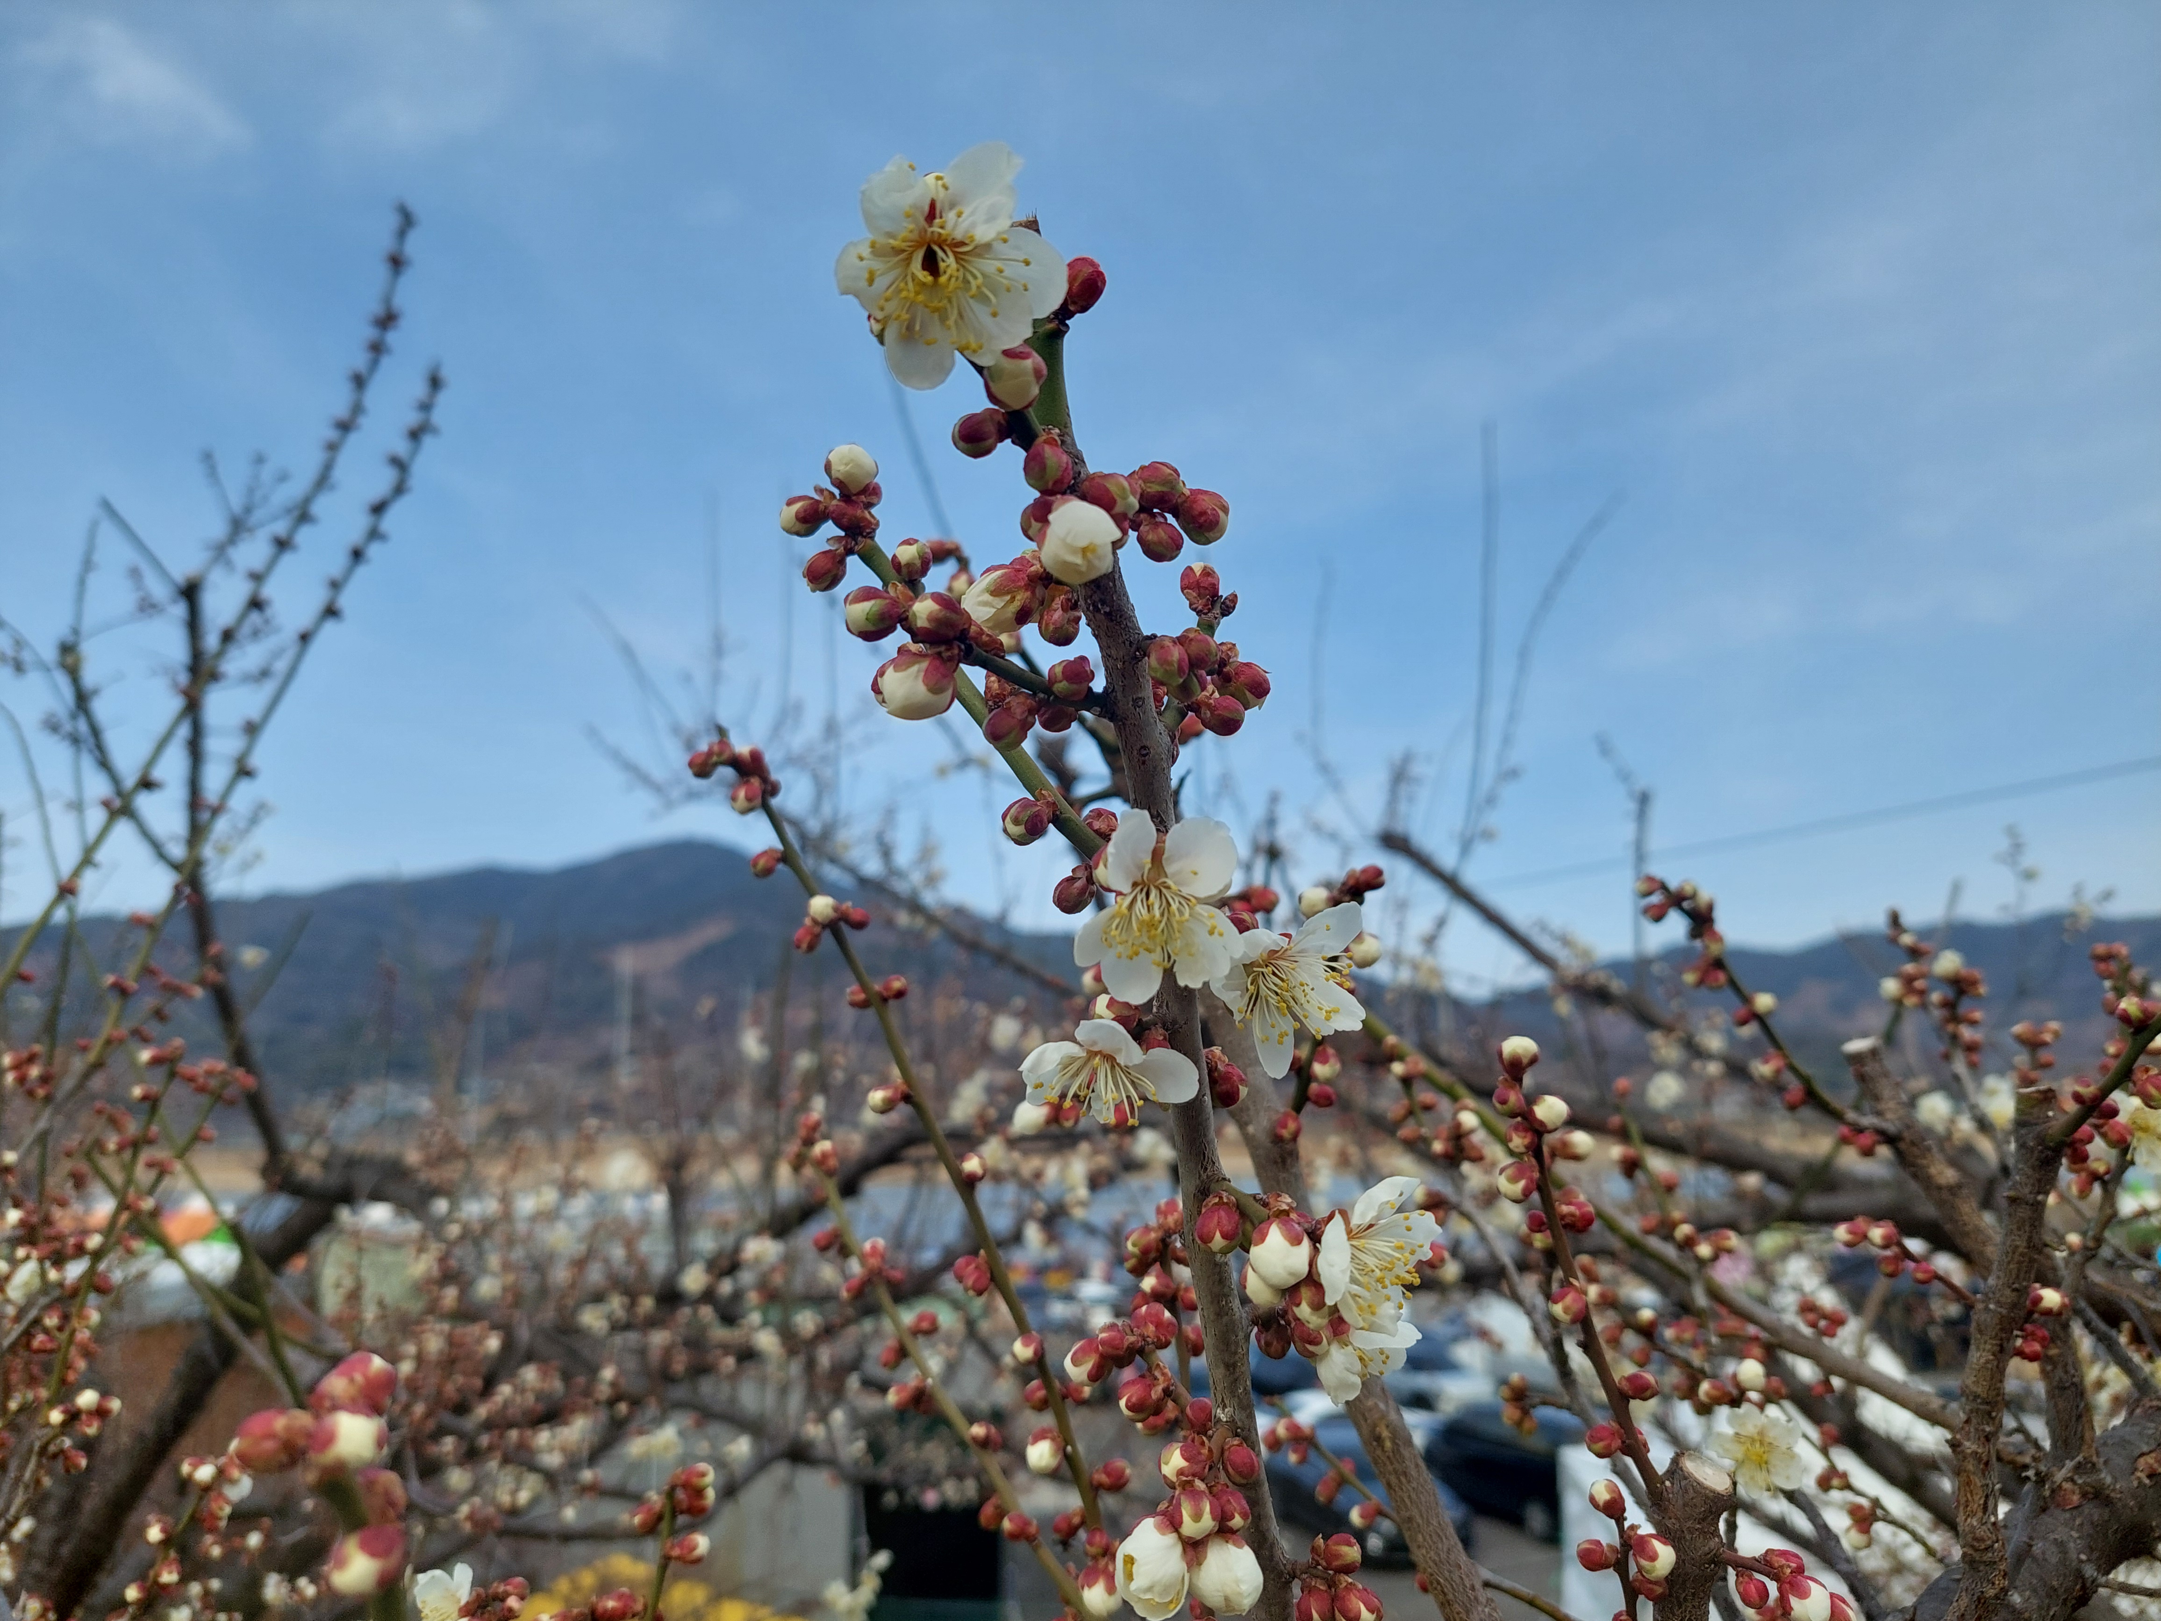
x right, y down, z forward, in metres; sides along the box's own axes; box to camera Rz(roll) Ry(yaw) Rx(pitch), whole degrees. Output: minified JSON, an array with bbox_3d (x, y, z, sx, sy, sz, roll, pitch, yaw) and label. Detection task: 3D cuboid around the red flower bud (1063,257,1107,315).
[{"bbox_3d":[0.001,-0.074,0.220,0.006,0.008,0.006,21,0,0],"label":"red flower bud"}]

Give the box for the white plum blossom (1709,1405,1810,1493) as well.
[{"bbox_3d":[0.182,0.172,0.420,0.026,0.025,0.011,0,-14,18],"label":"white plum blossom"}]

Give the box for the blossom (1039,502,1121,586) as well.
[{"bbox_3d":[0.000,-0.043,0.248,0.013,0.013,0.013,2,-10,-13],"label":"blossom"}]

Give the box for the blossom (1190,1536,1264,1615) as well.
[{"bbox_3d":[0.025,0.128,0.262,0.012,0.013,0.013,1,-10,-6],"label":"blossom"}]

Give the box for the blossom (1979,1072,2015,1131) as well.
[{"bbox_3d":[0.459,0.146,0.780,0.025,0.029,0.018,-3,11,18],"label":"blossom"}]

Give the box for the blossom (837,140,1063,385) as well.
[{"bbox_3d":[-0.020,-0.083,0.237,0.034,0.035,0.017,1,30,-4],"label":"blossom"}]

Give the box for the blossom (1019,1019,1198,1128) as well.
[{"bbox_3d":[0.004,0.039,0.228,0.025,0.013,0.020,2,-44,2],"label":"blossom"}]

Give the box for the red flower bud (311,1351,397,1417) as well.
[{"bbox_3d":[-0.077,0.061,0.165,0.009,0.007,0.007,-31,0,16],"label":"red flower bud"}]

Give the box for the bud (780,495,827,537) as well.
[{"bbox_3d":[-0.041,-0.044,0.230,0.007,0.006,0.006,-19,0,-9],"label":"bud"}]

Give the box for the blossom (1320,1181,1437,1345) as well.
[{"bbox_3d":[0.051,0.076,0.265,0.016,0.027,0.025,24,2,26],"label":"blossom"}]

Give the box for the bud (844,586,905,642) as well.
[{"bbox_3d":[-0.030,-0.029,0.227,0.009,0.008,0.008,-6,0,-21],"label":"bud"}]

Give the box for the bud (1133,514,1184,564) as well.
[{"bbox_3d":[0.011,-0.040,0.227,0.007,0.008,0.007,-6,-25,0],"label":"bud"}]

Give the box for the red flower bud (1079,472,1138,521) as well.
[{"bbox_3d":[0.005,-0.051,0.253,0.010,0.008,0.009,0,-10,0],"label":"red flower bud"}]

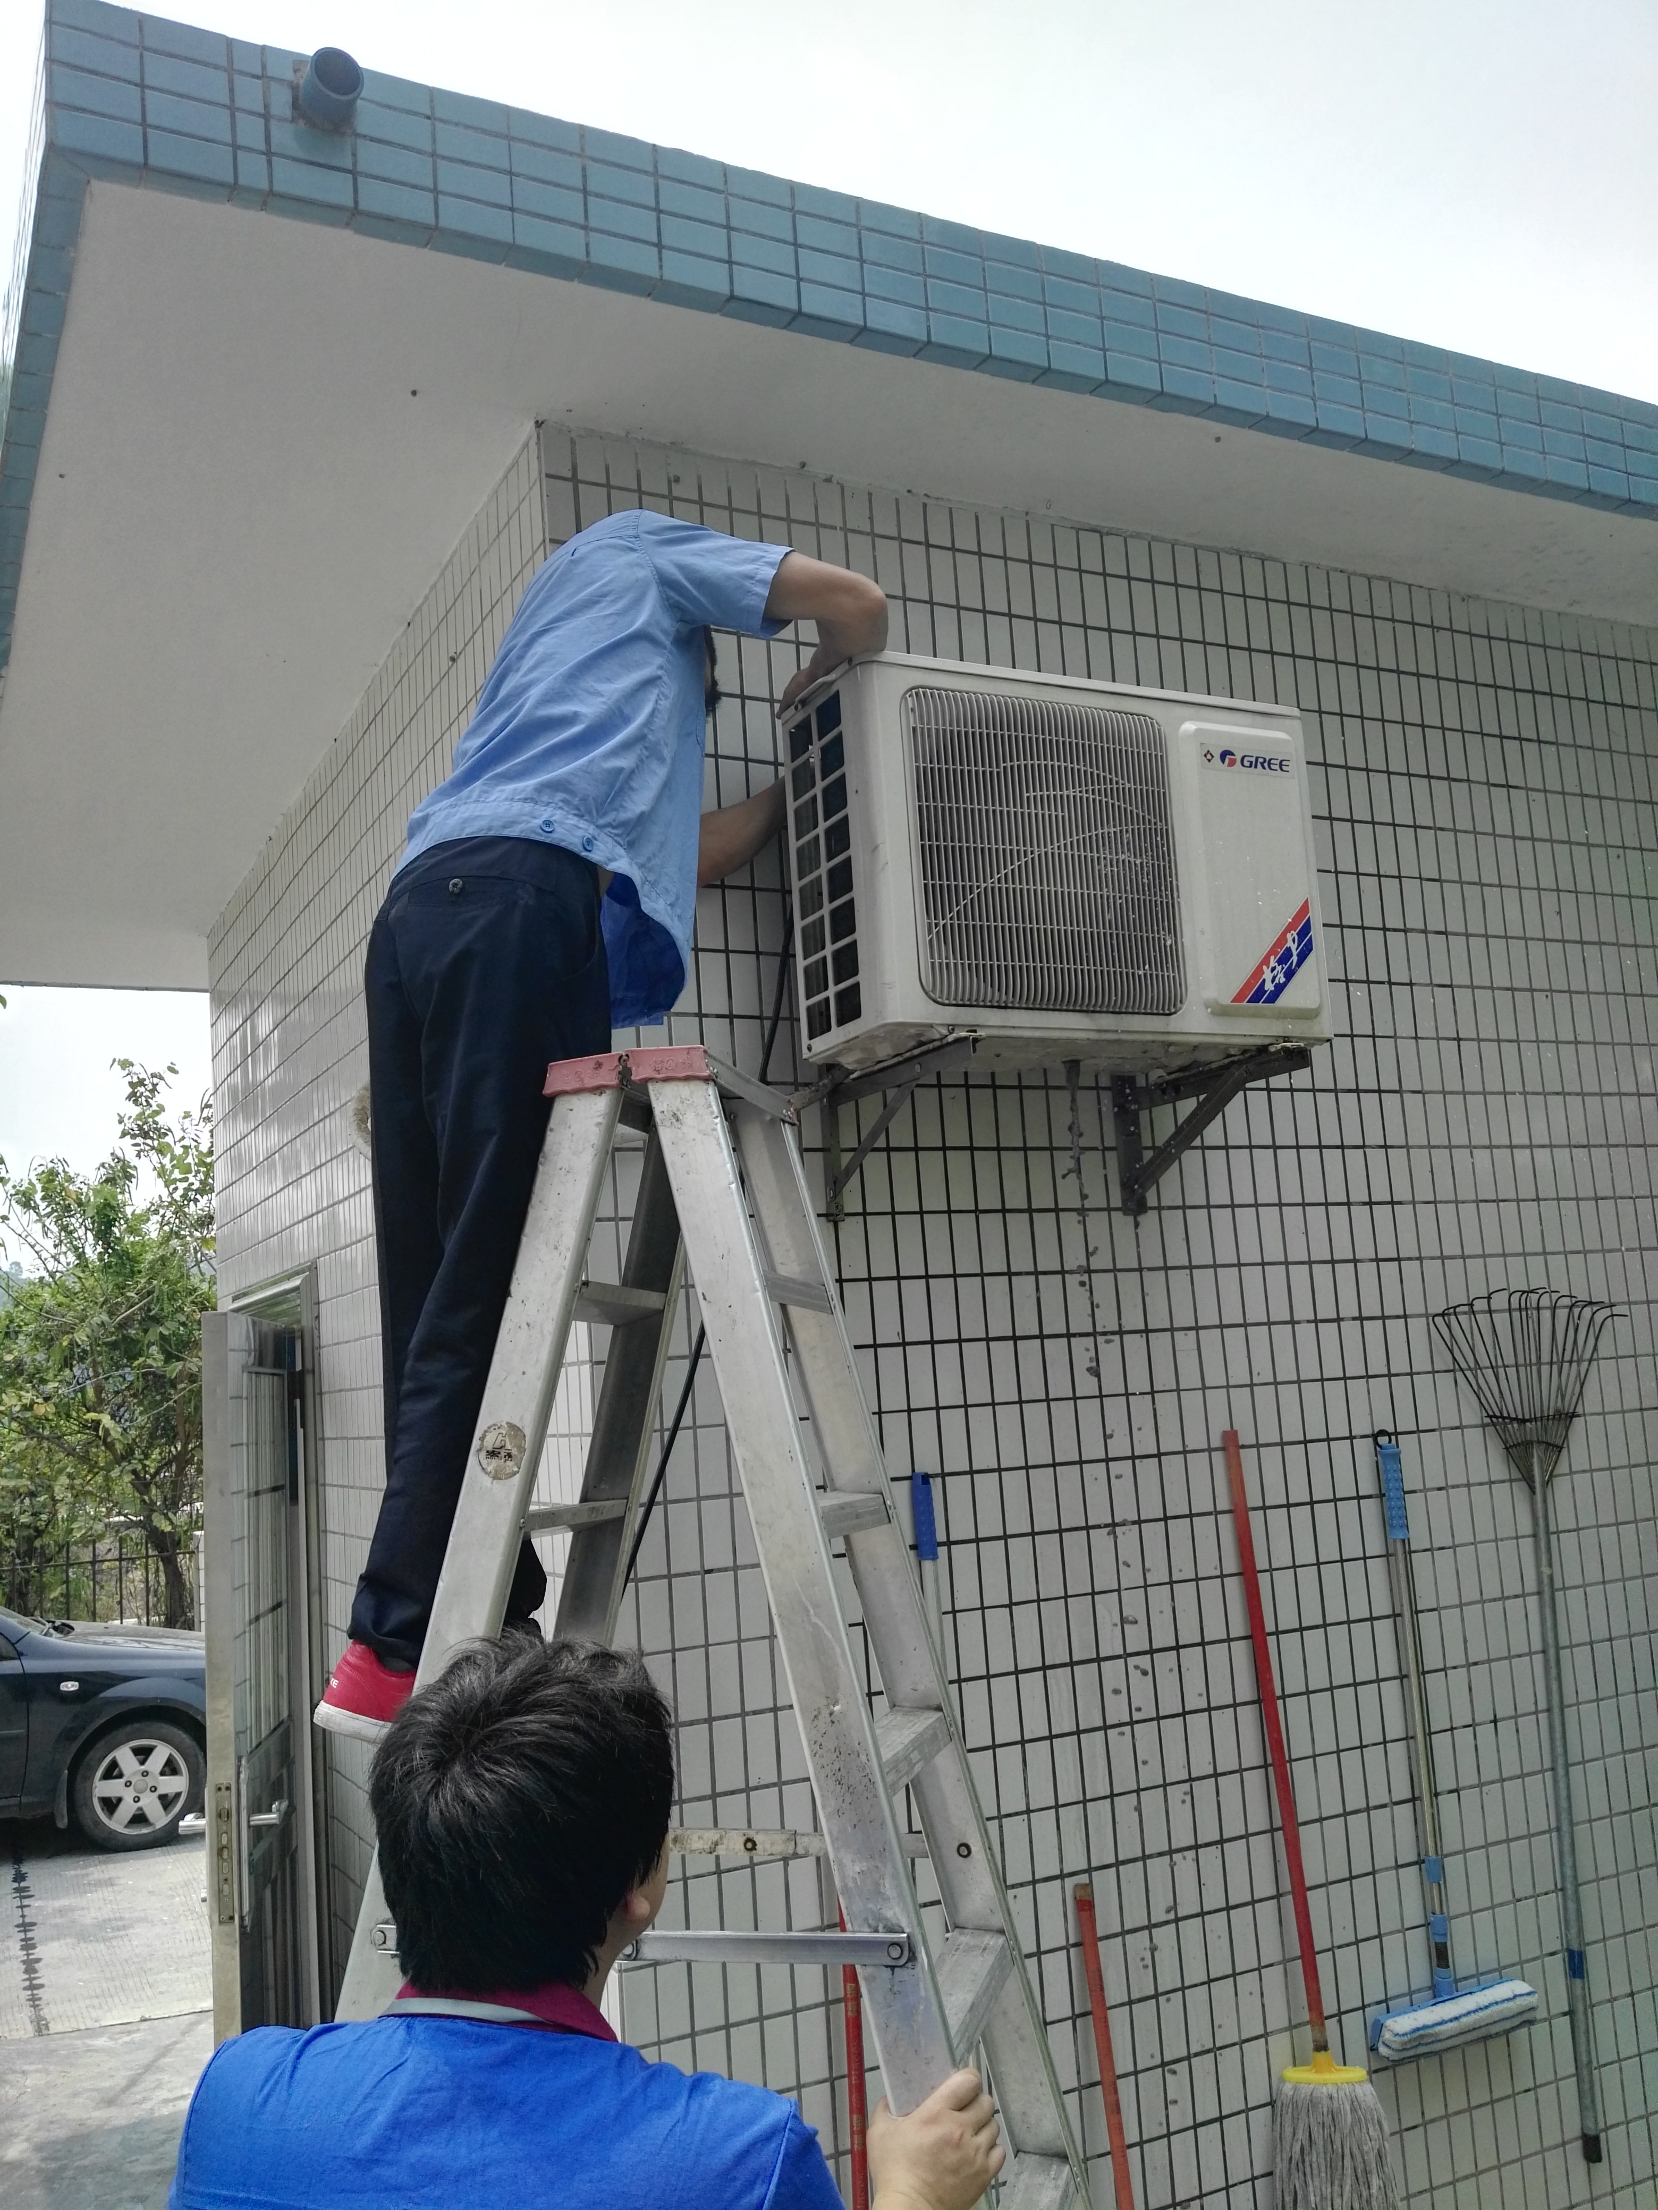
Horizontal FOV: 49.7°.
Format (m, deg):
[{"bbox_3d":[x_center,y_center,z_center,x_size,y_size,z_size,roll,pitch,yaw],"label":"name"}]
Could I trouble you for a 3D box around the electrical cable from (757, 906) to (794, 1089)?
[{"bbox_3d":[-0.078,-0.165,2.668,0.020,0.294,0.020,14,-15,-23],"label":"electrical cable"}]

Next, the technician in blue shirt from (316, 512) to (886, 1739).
[{"bbox_3d":[-0.230,-0.010,2.190,0.720,1.450,0.520,2,-10,-36],"label":"technician in blue shirt"}]

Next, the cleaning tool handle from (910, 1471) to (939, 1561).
[{"bbox_3d":[0.143,0.614,2.666,0.030,0.134,0.030,-5,-7,-1],"label":"cleaning tool handle"}]

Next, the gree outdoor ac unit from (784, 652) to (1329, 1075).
[{"bbox_3d":[0.358,-0.346,2.760,0.780,0.545,0.290,0,-9,-25],"label":"gree outdoor ac unit"}]

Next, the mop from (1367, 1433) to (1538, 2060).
[{"bbox_3d":[0.979,1.032,2.957,0.355,0.975,0.105,0,-9,-25],"label":"mop"}]

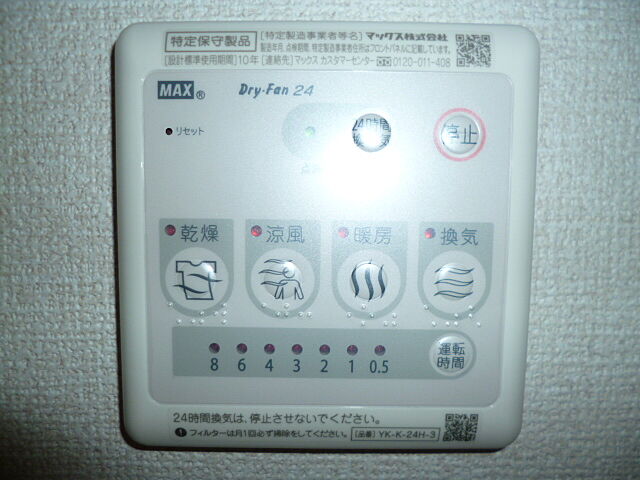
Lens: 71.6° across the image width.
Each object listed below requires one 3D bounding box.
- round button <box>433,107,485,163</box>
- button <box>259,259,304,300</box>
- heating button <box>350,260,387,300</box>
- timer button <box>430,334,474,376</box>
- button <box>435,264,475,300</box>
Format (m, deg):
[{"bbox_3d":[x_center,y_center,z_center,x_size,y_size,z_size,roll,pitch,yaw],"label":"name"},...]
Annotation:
[{"bbox_3d":[0.038,-0.029,0.121,0.014,0.014,0.003,1,4,0],"label":"round button"},{"bbox_3d":[-0.011,0.011,0.124,0.012,0.012,0.003,1,4,0],"label":"button"},{"bbox_3d":[0.014,0.011,0.124,0.011,0.012,0.003,1,4,0],"label":"heating button"},{"bbox_3d":[0.037,0.033,0.125,0.013,0.012,0.003,1,4,0],"label":"timer button"},{"bbox_3d":[0.038,0.012,0.124,0.011,0.011,0.003,1,4,0],"label":"button"}]

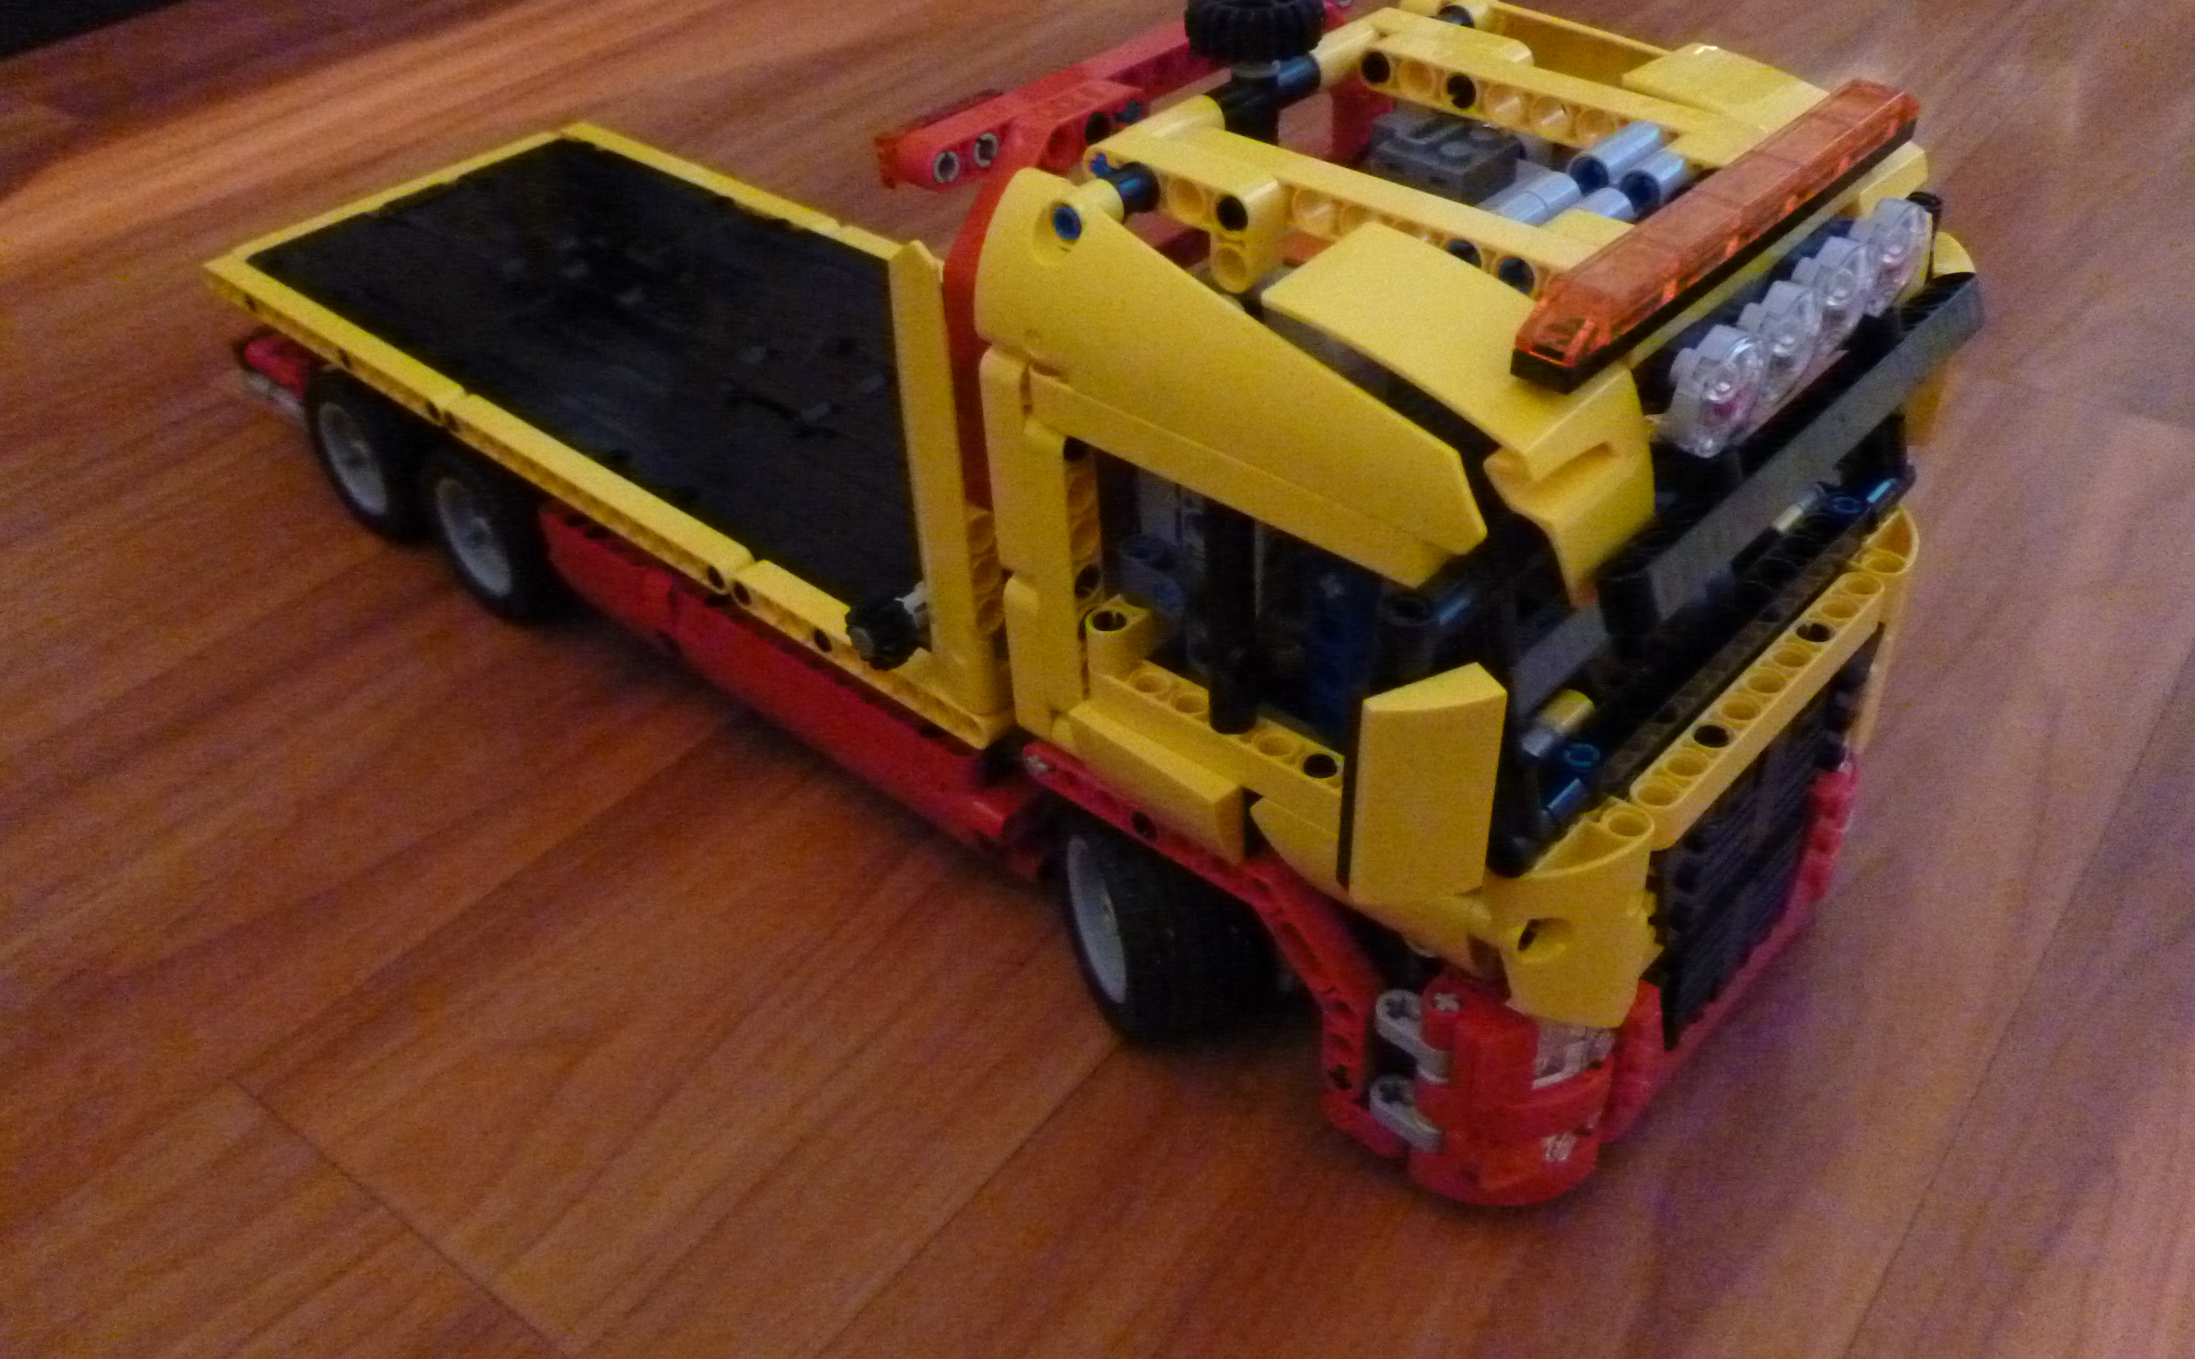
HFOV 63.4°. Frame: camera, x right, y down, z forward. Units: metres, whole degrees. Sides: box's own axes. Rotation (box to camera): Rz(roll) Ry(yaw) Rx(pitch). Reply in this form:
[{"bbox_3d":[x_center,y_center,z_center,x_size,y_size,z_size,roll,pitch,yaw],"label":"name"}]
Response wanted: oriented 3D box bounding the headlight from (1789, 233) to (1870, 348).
[{"bbox_3d":[0.098,-0.051,0.238,0.005,0.016,0.016,28,48,33],"label":"headlight"}]

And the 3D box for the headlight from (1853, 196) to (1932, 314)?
[{"bbox_3d":[0.109,-0.058,0.247,0.005,0.016,0.016,28,48,33],"label":"headlight"}]

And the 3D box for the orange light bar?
[{"bbox_3d":[0.084,-0.061,0.231,0.008,0.010,0.096,28,48,33],"label":"orange light bar"}]

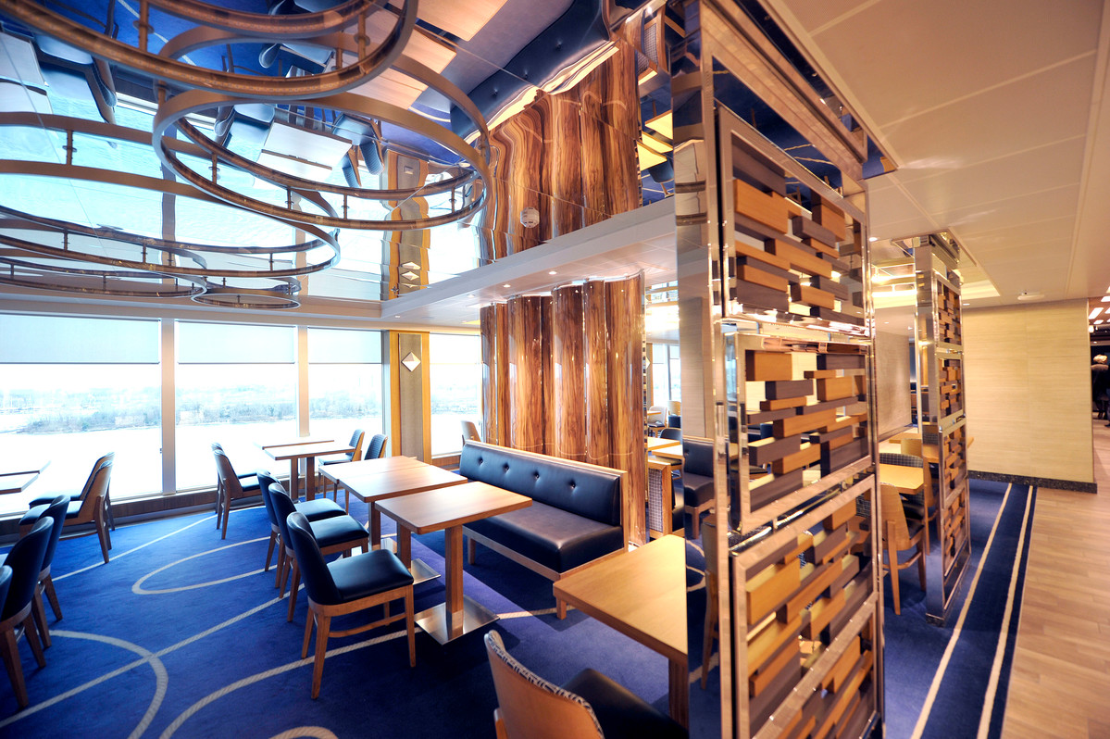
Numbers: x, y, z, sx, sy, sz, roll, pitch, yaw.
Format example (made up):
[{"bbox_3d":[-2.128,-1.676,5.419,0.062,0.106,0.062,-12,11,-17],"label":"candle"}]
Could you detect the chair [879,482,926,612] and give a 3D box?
[{"bbox_3d":[2.192,1.118,2.980,0.555,0.835,0.490,-1,-1,-38],"label":"chair"}]

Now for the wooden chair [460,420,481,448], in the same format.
[{"bbox_3d":[-1.159,1.221,6.793,0.555,0.855,0.490,-1,-1,-37],"label":"wooden chair"}]

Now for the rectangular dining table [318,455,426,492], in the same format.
[{"bbox_3d":[-1.586,1.235,3.823,0.757,0.750,0.650,0,-1,-41],"label":"rectangular dining table"}]

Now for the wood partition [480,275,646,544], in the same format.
[{"bbox_3d":[-0.039,0.387,4.273,0.300,2.300,2.350,-1,-1,-41],"label":"wood partition"}]

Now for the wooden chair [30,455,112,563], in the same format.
[{"bbox_3d":[-4.219,1.254,3.806,0.555,0.855,0.490,-1,-1,-41],"label":"wooden chair"}]

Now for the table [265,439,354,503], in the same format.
[{"bbox_3d":[-2.747,1.269,4.854,0.757,0.750,0.650,0,-1,-41],"label":"table"}]

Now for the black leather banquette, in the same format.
[{"bbox_3d":[-0.490,1.185,3.806,0.685,0.810,2.337,0,-1,-41],"label":"black leather banquette"}]

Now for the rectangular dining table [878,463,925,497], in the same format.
[{"bbox_3d":[2.391,1.157,3.269,0.757,0.750,0.650,0,-1,-41],"label":"rectangular dining table"}]

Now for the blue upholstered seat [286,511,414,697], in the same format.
[{"bbox_3d":[-1.130,1.173,2.370,0.555,0.855,0.490,-1,-1,-37],"label":"blue upholstered seat"}]

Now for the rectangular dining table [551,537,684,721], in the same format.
[{"bbox_3d":[0.494,1.183,1.620,0.740,0.749,0.660,-1,-1,-42],"label":"rectangular dining table"}]

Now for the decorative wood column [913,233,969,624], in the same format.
[{"bbox_3d":[2.773,0.359,3.065,1.280,2.330,0.090,-1,-1,-42],"label":"decorative wood column"}]

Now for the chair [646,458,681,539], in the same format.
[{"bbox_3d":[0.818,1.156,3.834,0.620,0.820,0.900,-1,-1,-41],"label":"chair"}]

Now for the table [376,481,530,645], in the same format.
[{"bbox_3d":[-0.629,1.204,2.723,0.757,0.750,0.650,0,-1,-41],"label":"table"}]

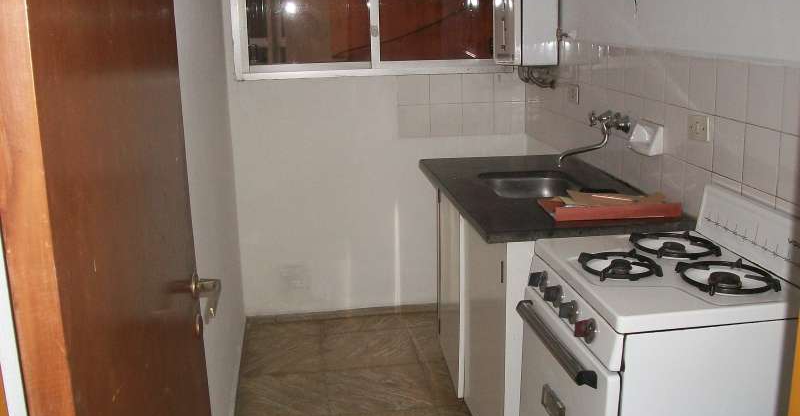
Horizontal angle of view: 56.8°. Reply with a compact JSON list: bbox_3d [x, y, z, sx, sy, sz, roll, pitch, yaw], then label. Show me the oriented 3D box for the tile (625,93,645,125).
[{"bbox_3d":[0.760,-0.294,2.433,0.010,0.150,0.145,-3,15,-8],"label":"tile"}]

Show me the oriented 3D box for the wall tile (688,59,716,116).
[{"bbox_3d":[0.787,-0.322,1.912,0.012,0.150,0.150,-3,15,-7],"label":"wall tile"}]

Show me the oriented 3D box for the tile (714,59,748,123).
[{"bbox_3d":[0.836,-0.303,1.879,0.010,0.150,0.145,-3,15,-8],"label":"tile"}]

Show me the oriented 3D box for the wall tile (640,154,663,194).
[{"bbox_3d":[0.785,-0.110,2.333,0.010,0.150,0.145,-3,15,-8],"label":"wall tile"}]

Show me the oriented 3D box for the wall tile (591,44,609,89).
[{"bbox_3d":[0.716,-0.513,2.664,0.010,0.150,0.145,-3,15,-8],"label":"wall tile"}]

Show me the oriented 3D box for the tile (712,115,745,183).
[{"bbox_3d":[0.857,-0.154,1.920,0.010,0.152,0.141,-3,16,-8],"label":"tile"}]

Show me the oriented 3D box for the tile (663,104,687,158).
[{"bbox_3d":[0.800,-0.225,2.174,0.010,0.150,0.145,-3,15,-8],"label":"tile"}]

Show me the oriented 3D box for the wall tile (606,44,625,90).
[{"bbox_3d":[0.725,-0.466,2.469,0.012,0.150,0.150,-3,15,-7],"label":"wall tile"}]

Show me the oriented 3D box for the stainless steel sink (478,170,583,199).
[{"bbox_3d":[0.473,-0.005,2.582,0.345,0.152,0.365,-3,16,-8],"label":"stainless steel sink"}]

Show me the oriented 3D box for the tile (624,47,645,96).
[{"bbox_3d":[0.767,-0.443,2.410,0.010,0.152,0.141,-3,16,-8],"label":"tile"}]

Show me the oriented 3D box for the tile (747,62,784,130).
[{"bbox_3d":[0.811,-0.249,1.634,0.012,0.150,0.150,-3,15,-7],"label":"tile"}]

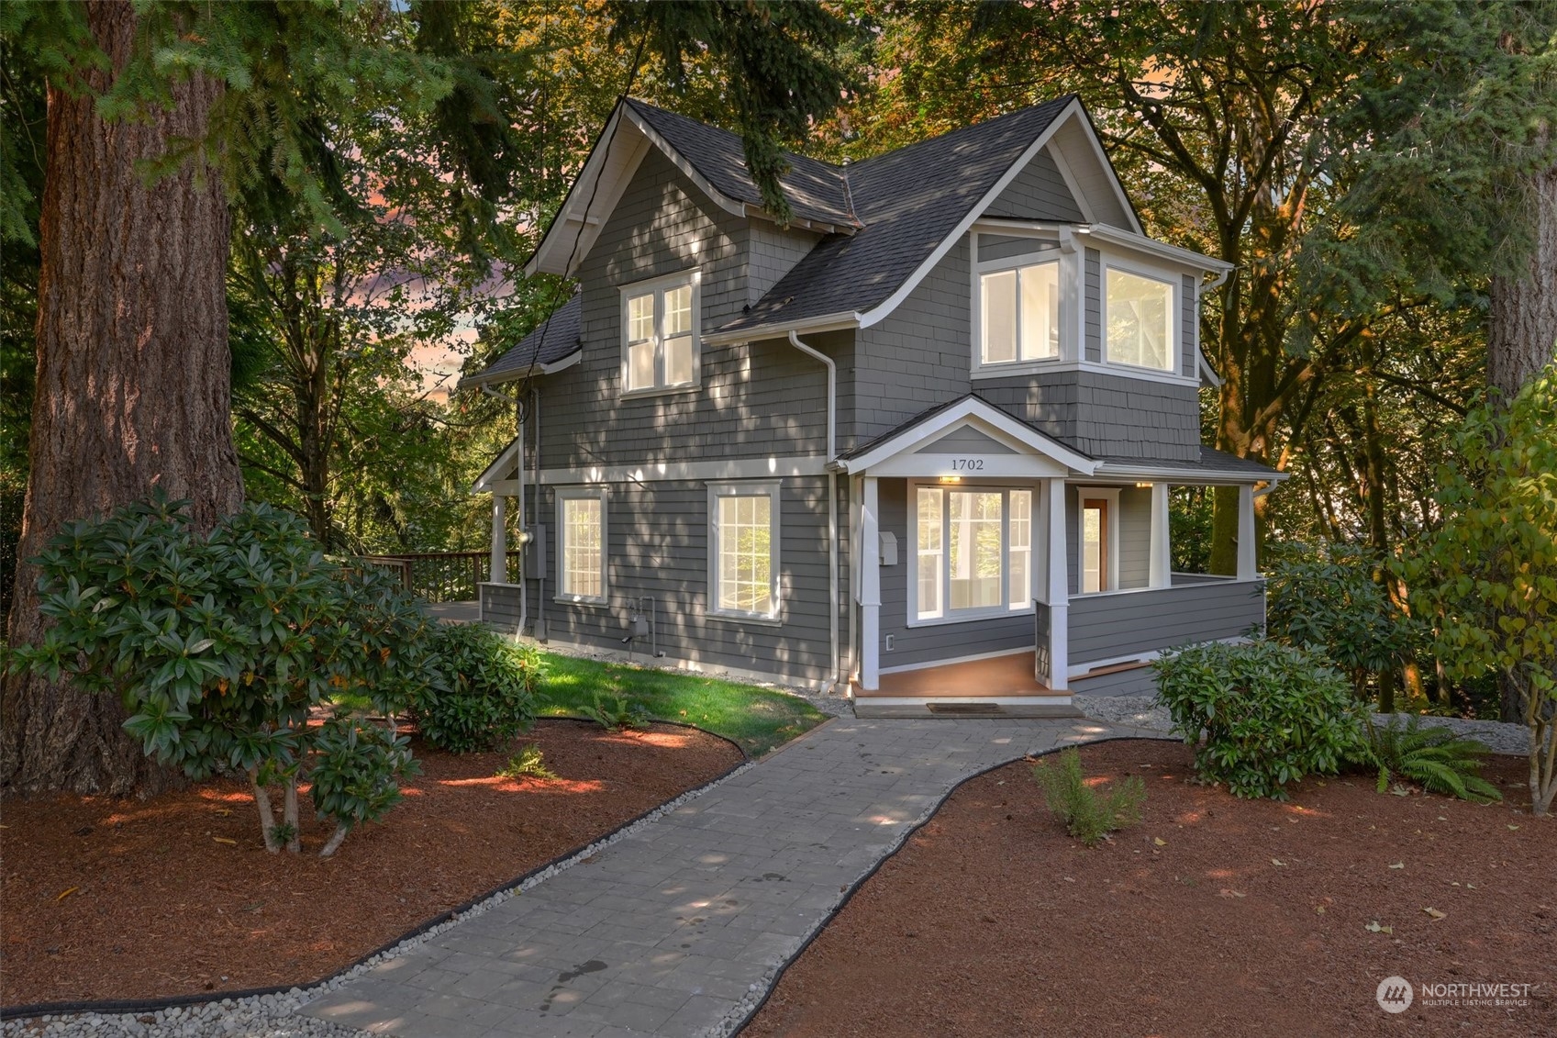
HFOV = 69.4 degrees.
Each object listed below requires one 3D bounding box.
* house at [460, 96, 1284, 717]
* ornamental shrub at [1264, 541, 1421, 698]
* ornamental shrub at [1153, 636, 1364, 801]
[{"bbox_3d":[1.253,-1.911,17.623,8.700,7.700,11.200,-1,1,-43],"label":"house"},{"bbox_3d":[6.167,1.074,12.300,1.650,1.750,1.500,0,1,27],"label":"ornamental shrub"},{"bbox_3d":[3.649,1.444,8.550,1.500,1.100,1.400,0,1,23],"label":"ornamental shrub"}]

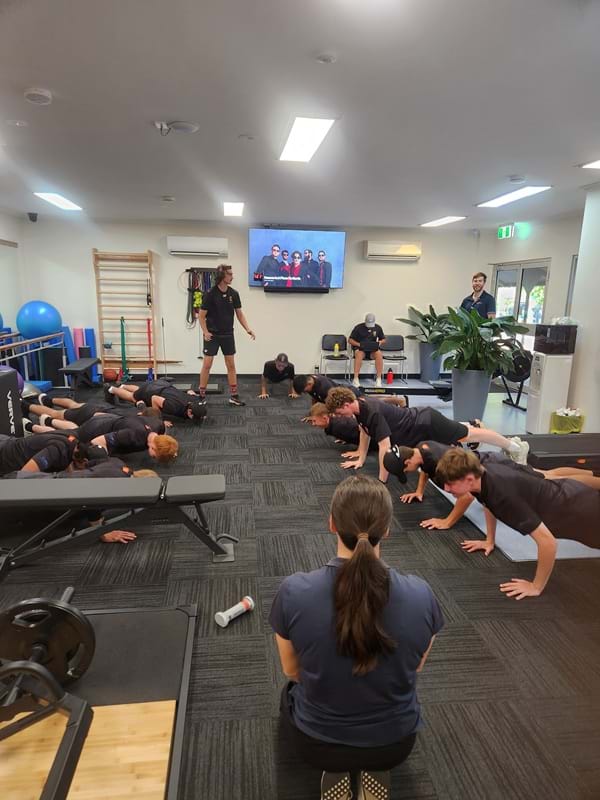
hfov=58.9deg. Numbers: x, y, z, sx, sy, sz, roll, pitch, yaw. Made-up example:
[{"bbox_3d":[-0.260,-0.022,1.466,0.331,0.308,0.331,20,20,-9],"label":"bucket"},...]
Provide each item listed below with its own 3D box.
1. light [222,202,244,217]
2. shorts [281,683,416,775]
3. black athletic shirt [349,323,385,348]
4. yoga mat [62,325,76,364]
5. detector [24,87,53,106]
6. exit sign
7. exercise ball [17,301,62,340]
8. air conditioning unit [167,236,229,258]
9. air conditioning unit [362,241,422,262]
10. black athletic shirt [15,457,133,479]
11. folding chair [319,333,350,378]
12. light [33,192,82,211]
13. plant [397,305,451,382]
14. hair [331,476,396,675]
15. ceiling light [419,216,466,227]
[{"bbox_3d":[-0.936,-2.702,7.538,0.290,0.050,1.200,-1,11,-7],"label":"light"},{"bbox_3d":[0.149,0.972,1.759,0.430,0.280,0.420,1,12,2],"label":"shorts"},{"bbox_3d":[1.182,-1.079,9.269,0.580,0.520,0.340,0,12,-7],"label":"black athletic shirt"},{"bbox_3d":[-3.790,-0.722,8.772,0.150,0.930,0.150,-8,3,-6],"label":"yoga mat"},{"bbox_3d":[-1.536,-1.781,3.123,0.142,0.052,0.142,-1,11,-7],"label":"detector"},{"bbox_3d":[3.178,-2.597,8.188,0.060,0.200,0.400,-1,11,-7],"label":"exit sign"},{"bbox_3d":[-4.088,-1.230,8.358,0.645,0.645,0.645,0,12,-7],"label":"exercise ball"},{"bbox_3d":[-1.682,-2.542,8.862,0.980,0.310,0.230,-1,11,-7],"label":"air conditioning unit"},{"bbox_3d":[1.622,-2.598,9.296,0.950,0.310,0.240,0,12,-7],"label":"air conditioning unit"},{"bbox_3d":[-1.525,0.588,3.594,0.700,0.280,0.500,-2,11,2],"label":"black athletic shirt"},{"bbox_3d":[0.645,-0.719,9.372,0.480,0.840,0.520,-1,11,-7],"label":"folding chair"},{"bbox_3d":[-3.205,-2.658,7.116,0.300,0.050,1.220,0,12,-7],"label":"light"},{"bbox_3d":[2.285,-0.979,9.398,1.120,1.370,0.980,0,12,-7],"label":"plant"},{"bbox_3d":[0.176,0.514,1.605,0.190,0.550,0.240,1,12,2],"label":"hair"},{"bbox_3d":[2.257,-2.830,8.432,0.290,0.050,1.200,-1,11,-7],"label":"ceiling light"}]

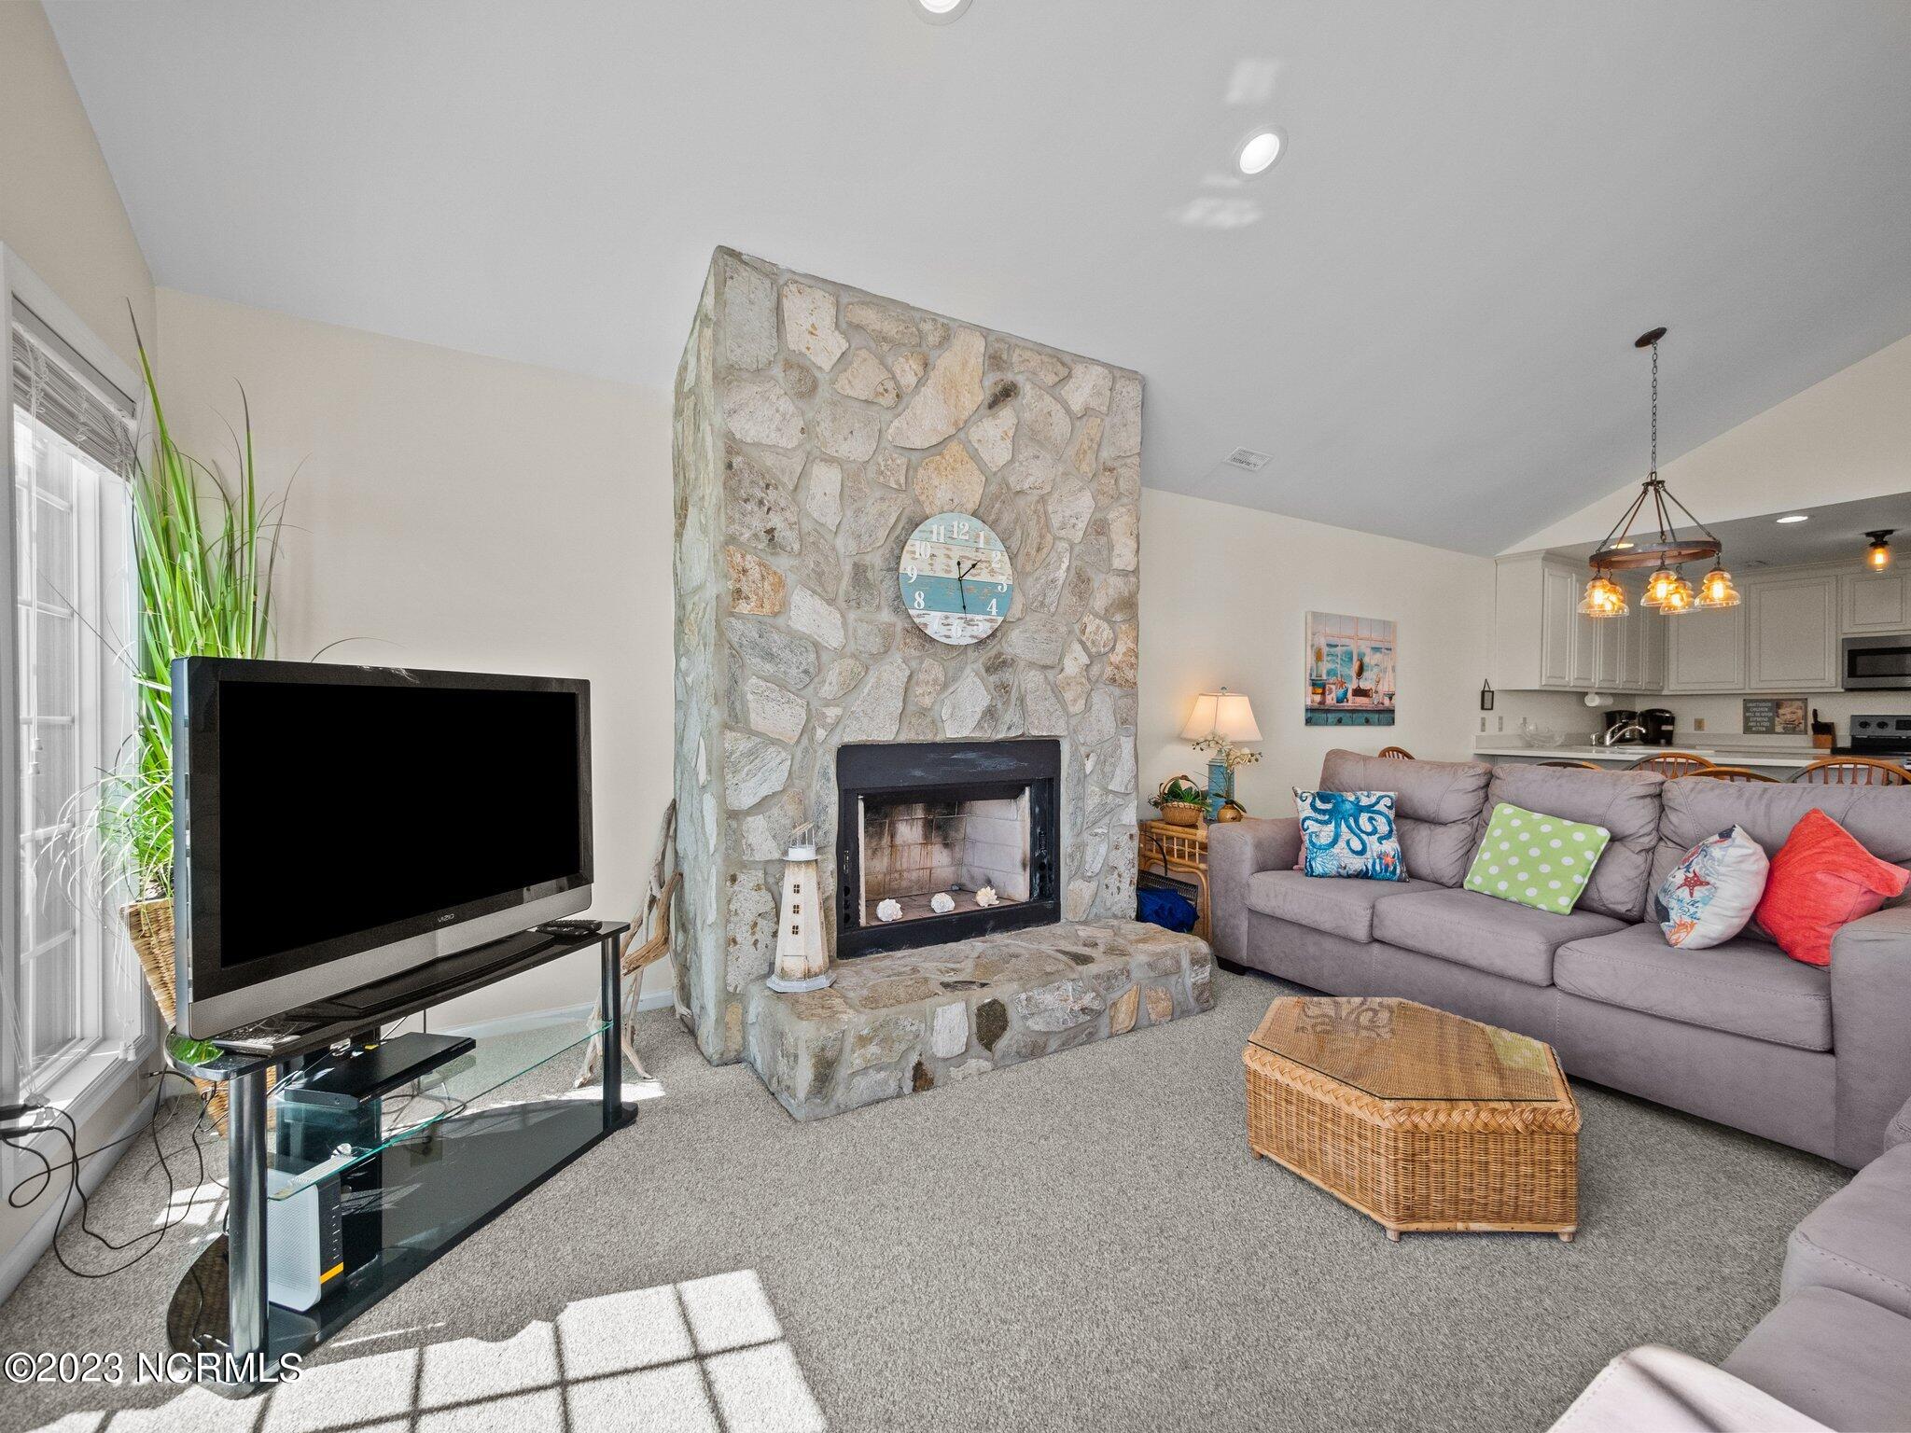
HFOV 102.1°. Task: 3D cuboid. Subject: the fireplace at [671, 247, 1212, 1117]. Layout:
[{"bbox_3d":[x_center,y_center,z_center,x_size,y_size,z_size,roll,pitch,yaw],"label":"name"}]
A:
[{"bbox_3d":[-0.013,-0.205,3.116,1.952,2.720,1.103,0,0,-31],"label":"fireplace"}]

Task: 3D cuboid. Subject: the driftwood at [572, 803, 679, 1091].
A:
[{"bbox_3d":[-1.096,0.720,2.645,0.420,0.870,0.460,0,0,-31],"label":"driftwood"}]

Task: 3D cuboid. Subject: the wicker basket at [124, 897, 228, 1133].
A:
[{"bbox_3d":[-1.976,0.815,2.216,0.450,0.680,0.450,0,0,-31],"label":"wicker basket"}]

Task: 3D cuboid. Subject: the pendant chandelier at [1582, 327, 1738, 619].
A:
[{"bbox_3d":[3.655,-1.250,4.050,0.620,1.470,0.620,0,0,-31],"label":"pendant chandelier"}]

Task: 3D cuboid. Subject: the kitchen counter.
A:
[{"bbox_3d":[5.136,0.705,5.608,0.720,0.900,2.200,0,0,-31],"label":"kitchen counter"}]

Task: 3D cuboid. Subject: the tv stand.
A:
[{"bbox_3d":[-1.313,0.880,1.857,0.510,0.550,1.000,0,0,17],"label":"tv stand"}]

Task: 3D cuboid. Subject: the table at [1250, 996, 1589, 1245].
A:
[{"bbox_3d":[1.183,1.005,2.051,0.730,0.300,0.830,0,0,-31],"label":"table"}]

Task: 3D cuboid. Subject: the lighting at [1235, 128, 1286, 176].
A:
[{"bbox_3d":[1.035,-1.917,2.629,0.175,0.040,0.175,0,-23,-31],"label":"lighting"}]

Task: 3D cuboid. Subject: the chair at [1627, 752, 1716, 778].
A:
[{"bbox_3d":[3.996,0.680,4.402,0.520,0.950,0.460,0,0,-31],"label":"chair"}]

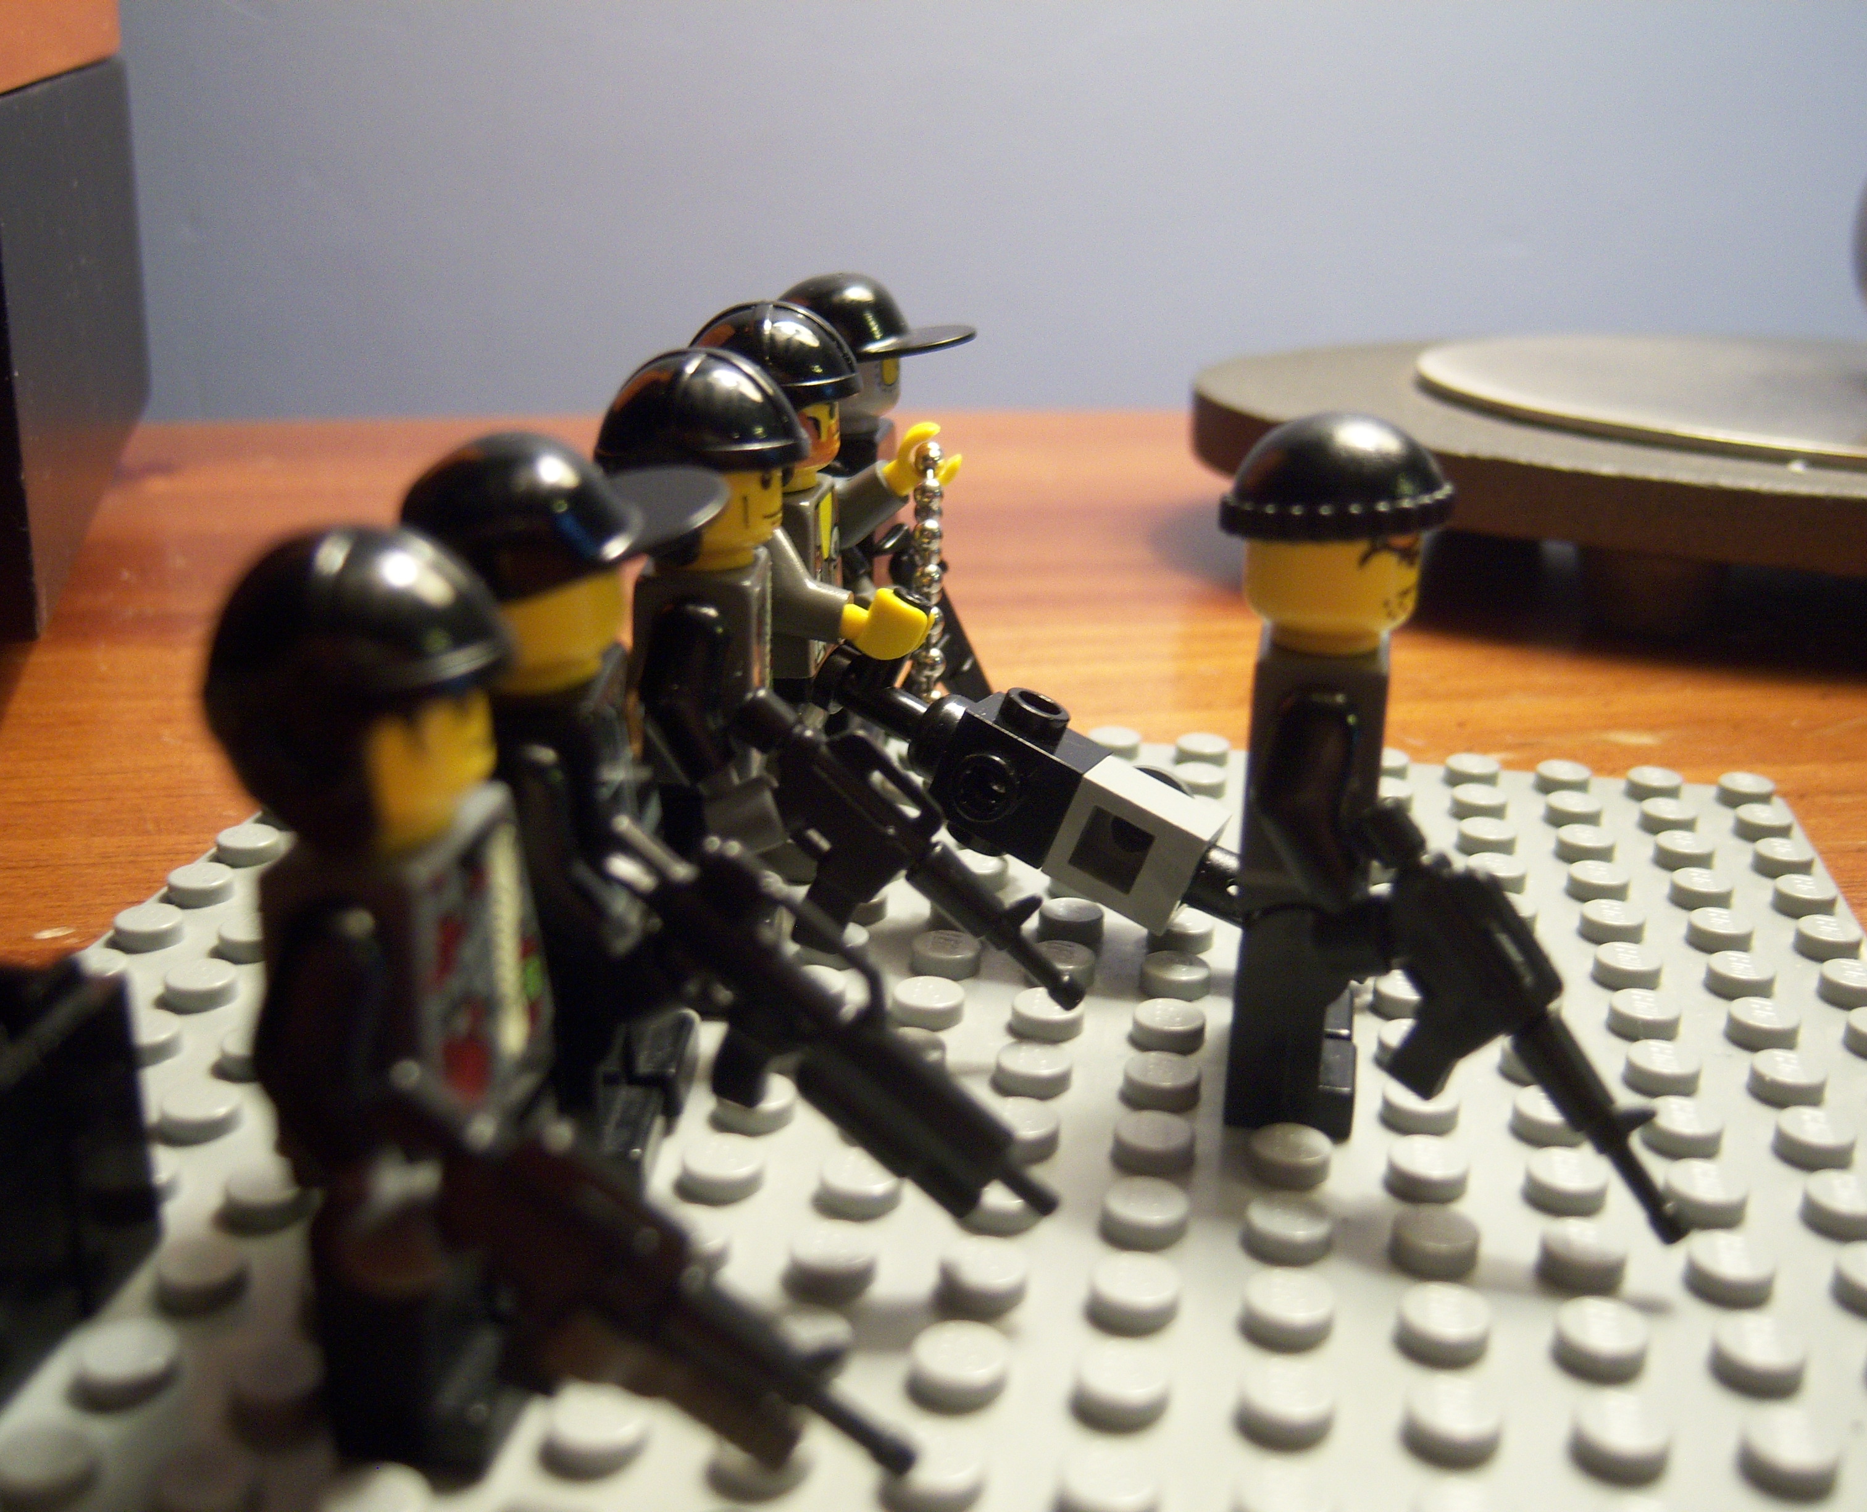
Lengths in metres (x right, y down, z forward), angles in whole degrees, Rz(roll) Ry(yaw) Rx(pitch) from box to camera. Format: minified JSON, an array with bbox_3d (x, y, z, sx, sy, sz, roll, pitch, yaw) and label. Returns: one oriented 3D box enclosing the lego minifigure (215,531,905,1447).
[{"bbox_3d":[-0.016,0.011,0.095,0.033,0.042,0.022,4,19,8],"label":"lego minifigure"}]

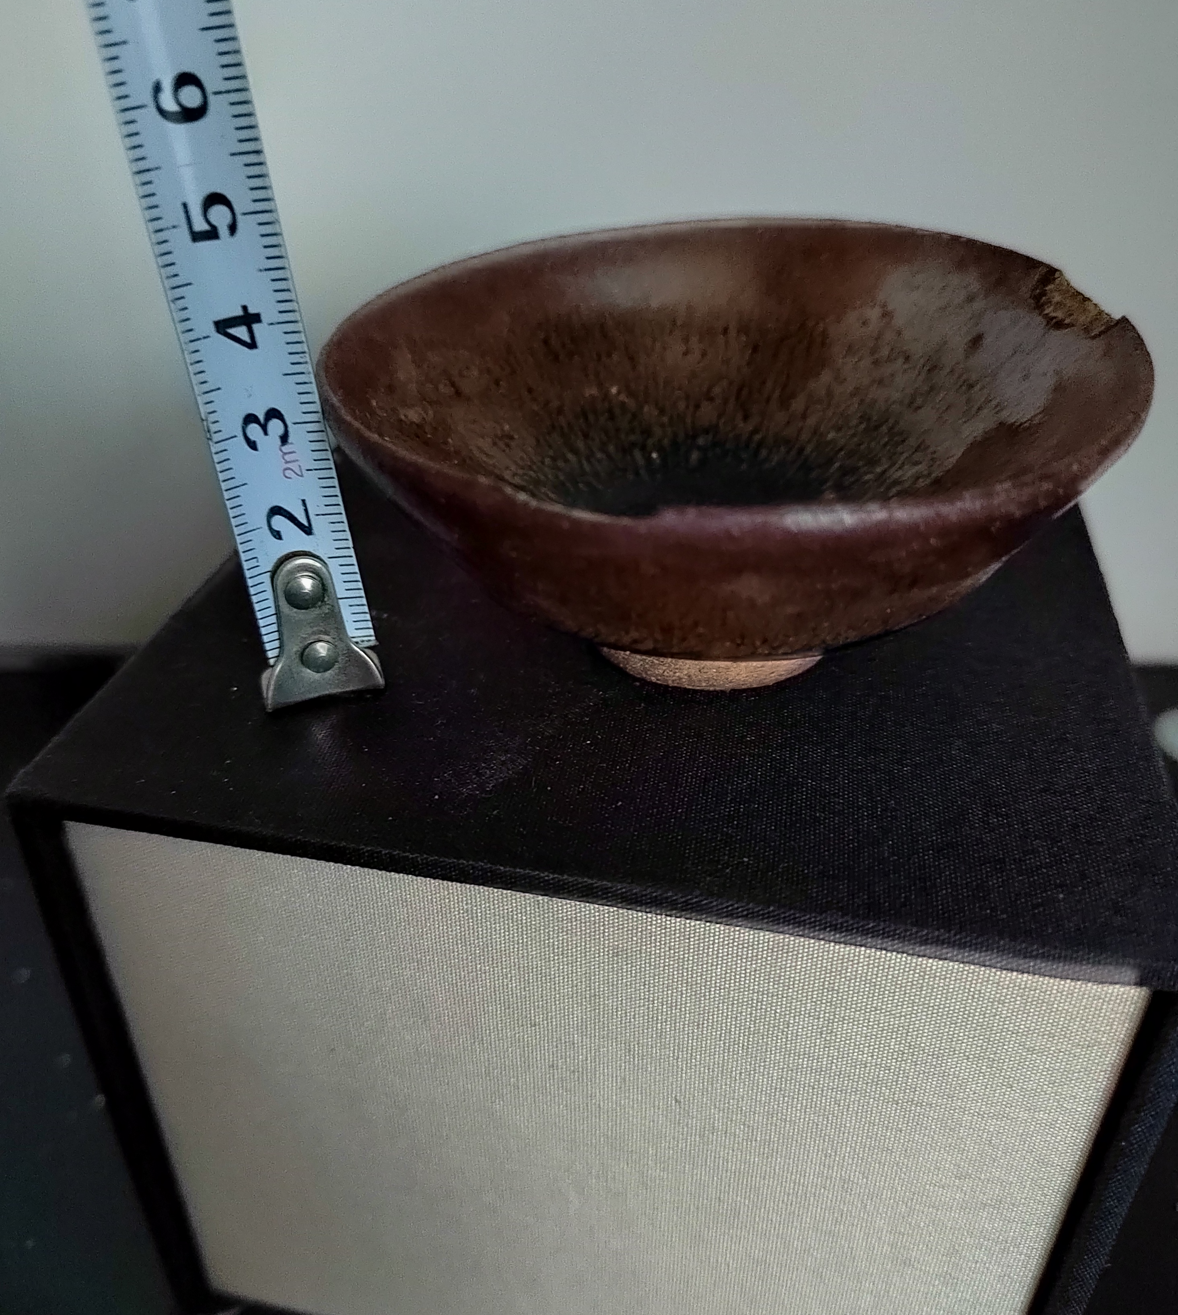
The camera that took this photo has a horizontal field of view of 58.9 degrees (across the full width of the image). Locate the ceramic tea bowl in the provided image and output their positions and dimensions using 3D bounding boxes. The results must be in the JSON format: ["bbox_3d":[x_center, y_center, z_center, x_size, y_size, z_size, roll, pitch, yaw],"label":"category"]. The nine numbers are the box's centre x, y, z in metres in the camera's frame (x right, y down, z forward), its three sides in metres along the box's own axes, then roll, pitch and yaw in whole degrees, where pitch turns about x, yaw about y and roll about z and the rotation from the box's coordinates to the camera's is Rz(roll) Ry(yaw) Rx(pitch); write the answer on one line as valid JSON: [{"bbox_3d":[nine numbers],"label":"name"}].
[{"bbox_3d":[0.015,-0.021,0.123,0.086,0.036,0.086,-2,35,0],"label":"ceramic tea bowl"}]

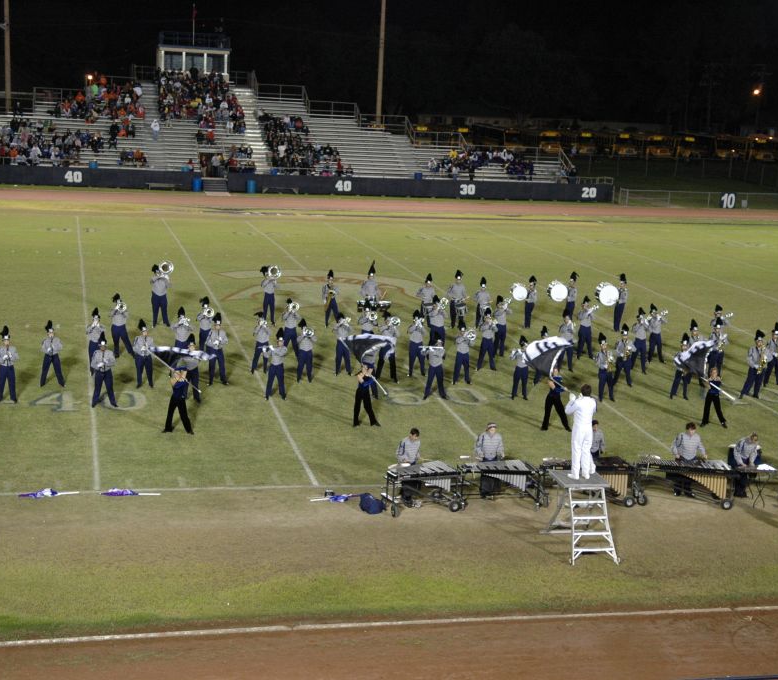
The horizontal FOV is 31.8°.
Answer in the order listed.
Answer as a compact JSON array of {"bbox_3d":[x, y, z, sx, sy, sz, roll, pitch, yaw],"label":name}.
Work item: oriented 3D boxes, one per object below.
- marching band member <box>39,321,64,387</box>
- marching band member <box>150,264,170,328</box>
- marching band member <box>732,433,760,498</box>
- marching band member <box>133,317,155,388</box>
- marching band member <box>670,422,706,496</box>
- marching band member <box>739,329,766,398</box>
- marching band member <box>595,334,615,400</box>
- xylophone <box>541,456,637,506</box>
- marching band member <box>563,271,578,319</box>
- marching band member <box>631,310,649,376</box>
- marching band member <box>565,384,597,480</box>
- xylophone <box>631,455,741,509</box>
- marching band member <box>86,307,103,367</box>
[{"bbox_3d":[-8.722,0.356,35.419,0.600,1.760,0.450,0,12,-13],"label":"marching band member"},{"bbox_3d":[-7.265,-1.404,43.655,0.620,1.980,0.550,0,12,-16],"label":"marching band member"},{"bbox_3d":[7.877,2.796,29.689,0.580,1.400,0.700,-1,12,-18],"label":"marching band member"},{"bbox_3d":[-6.394,0.351,35.865,0.570,1.840,0.450,0,12,-13],"label":"marching band member"},{"bbox_3d":[6.465,2.595,29.497,0.700,1.670,0.500,2,11,-4],"label":"marching band member"},{"bbox_3d":[10.316,0.715,38.538,0.600,1.940,0.550,-1,12,-18],"label":"marching band member"},{"bbox_3d":[5.984,0.747,37.519,0.520,1.890,0.520,-1,12,-13],"label":"marching band member"},{"bbox_3d":[4.068,3.009,28.679,2.080,0.930,0.850,1,11,-9],"label":"xylophone"},{"bbox_3d":[6.567,-1.622,49.069,0.450,1.800,0.500,-1,12,-18],"label":"marching band member"},{"bbox_3d":[7.596,0.006,41.186,0.550,1.970,0.460,-2,12,-23],"label":"marching band member"},{"bbox_3d":[3.733,1.779,26.310,0.580,1.820,0.520,-1,12,-13],"label":"marching band member"},{"bbox_3d":[6.224,3.074,29.064,2.030,0.930,0.780,3,11,-3],"label":"xylophone"},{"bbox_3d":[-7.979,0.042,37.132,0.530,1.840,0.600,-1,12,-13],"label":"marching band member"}]

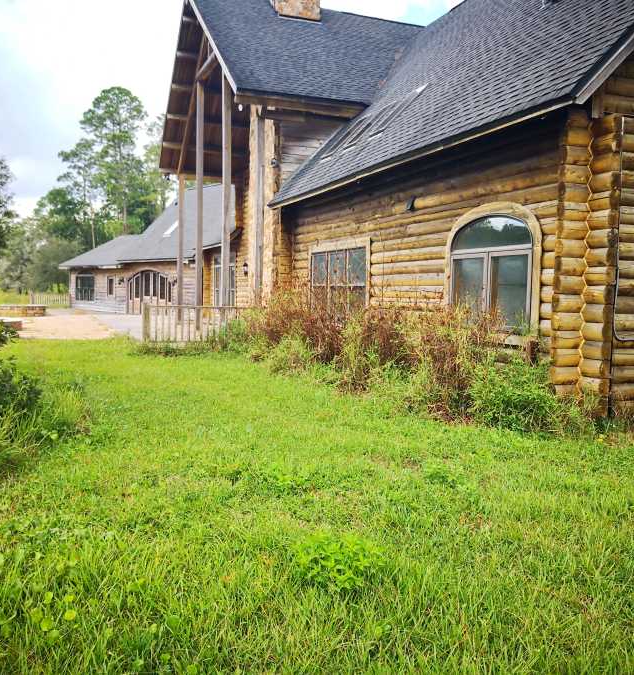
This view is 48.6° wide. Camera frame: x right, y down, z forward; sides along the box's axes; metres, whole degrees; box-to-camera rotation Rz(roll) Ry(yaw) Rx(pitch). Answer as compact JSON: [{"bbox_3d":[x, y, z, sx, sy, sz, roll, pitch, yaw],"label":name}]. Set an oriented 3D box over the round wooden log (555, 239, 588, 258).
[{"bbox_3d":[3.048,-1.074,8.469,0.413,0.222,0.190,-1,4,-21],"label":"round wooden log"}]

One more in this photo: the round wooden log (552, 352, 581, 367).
[{"bbox_3d":[2.758,0.226,7.789,0.335,0.197,0.197,0,4,-20],"label":"round wooden log"}]

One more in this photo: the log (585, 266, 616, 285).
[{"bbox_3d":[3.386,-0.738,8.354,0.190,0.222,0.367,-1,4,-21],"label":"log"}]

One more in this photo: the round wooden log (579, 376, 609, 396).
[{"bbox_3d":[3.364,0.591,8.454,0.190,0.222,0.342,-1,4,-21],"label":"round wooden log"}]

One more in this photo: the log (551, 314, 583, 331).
[{"bbox_3d":[2.767,-0.172,7.762,0.335,0.202,0.197,0,4,-20],"label":"log"}]

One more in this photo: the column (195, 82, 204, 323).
[{"bbox_3d":[-3.905,-4.332,23.369,0.207,8.126,0.207,0,4,-20],"label":"column"}]

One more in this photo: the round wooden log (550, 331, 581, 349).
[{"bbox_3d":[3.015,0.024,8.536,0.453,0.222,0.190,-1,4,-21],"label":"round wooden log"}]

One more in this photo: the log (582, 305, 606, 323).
[{"bbox_3d":[3.044,-0.256,7.620,0.197,0.202,0.335,0,4,-20],"label":"log"}]

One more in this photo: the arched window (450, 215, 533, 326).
[{"bbox_3d":[2.315,-0.914,9.463,0.099,1.478,1.950,0,4,-20],"label":"arched window"}]

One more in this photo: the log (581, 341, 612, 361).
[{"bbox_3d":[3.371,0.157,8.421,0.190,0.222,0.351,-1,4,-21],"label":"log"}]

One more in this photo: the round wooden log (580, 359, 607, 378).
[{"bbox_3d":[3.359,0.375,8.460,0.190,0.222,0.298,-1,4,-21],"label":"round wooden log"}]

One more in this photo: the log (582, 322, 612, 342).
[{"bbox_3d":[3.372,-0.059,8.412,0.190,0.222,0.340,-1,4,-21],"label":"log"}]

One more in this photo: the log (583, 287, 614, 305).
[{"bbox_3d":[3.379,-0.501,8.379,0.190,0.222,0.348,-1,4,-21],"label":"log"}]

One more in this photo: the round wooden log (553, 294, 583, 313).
[{"bbox_3d":[2.771,-0.372,7.748,0.335,0.202,0.197,0,4,-20],"label":"round wooden log"}]

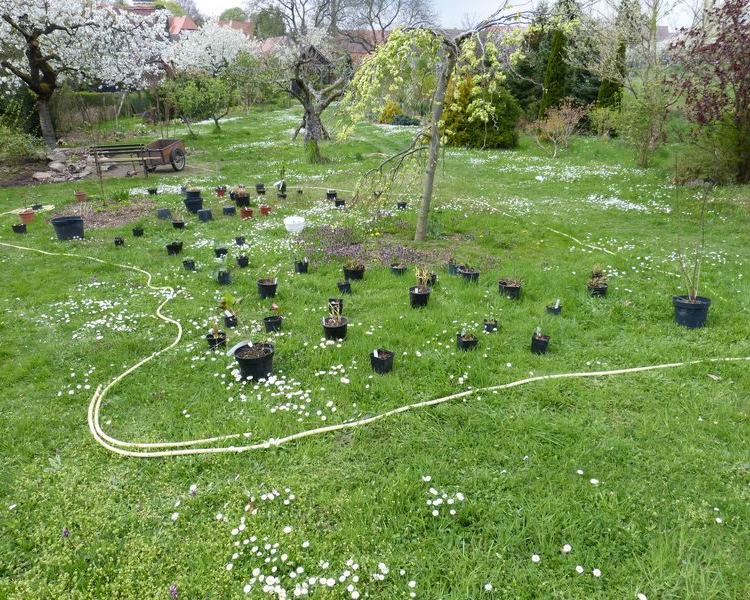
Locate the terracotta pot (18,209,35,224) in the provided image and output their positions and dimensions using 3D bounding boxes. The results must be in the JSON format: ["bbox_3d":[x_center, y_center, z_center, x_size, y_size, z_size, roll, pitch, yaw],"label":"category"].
[{"bbox_3d":[-4.410,-1.056,7.333,0.200,0.155,0.200,0,20,0],"label":"terracotta pot"}]

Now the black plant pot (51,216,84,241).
[{"bbox_3d":[-3.513,-0.842,6.622,0.360,0.250,0.360,0,20,0],"label":"black plant pot"}]

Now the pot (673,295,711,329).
[{"bbox_3d":[2.240,0.088,4.113,0.245,0.195,0.245,0,20,0],"label":"pot"}]

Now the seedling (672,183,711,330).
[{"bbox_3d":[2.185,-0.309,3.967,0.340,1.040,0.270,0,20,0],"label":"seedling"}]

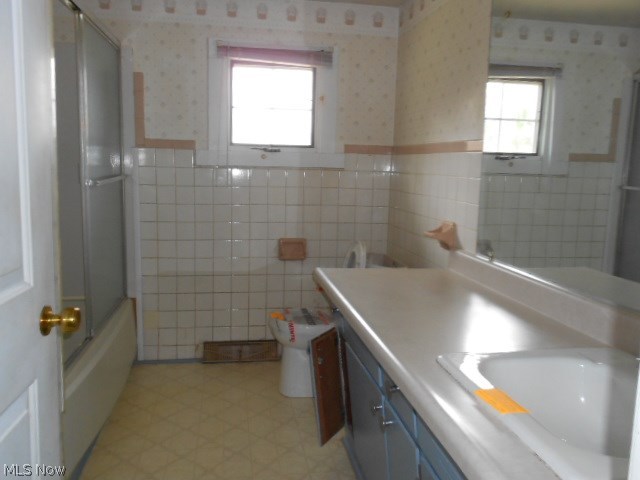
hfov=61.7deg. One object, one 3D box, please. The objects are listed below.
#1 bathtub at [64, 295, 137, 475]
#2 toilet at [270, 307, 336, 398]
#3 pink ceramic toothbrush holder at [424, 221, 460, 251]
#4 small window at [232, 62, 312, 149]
[{"bbox_3d":[-1.351,0.657,2.409,0.744,0.409,1.527,0,8,-10],"label":"bathtub"},{"bbox_3d":[0.093,0.427,2.980,0.758,0.788,0.414,0,8,-10],"label":"toilet"},{"bbox_3d":[0.536,-0.027,2.450,0.108,0.135,0.148,0,8,-10],"label":"pink ceramic toothbrush holder"},{"bbox_3d":[-0.280,-0.794,3.178,0.497,0.476,0.069,0,8,-10],"label":"small window"}]

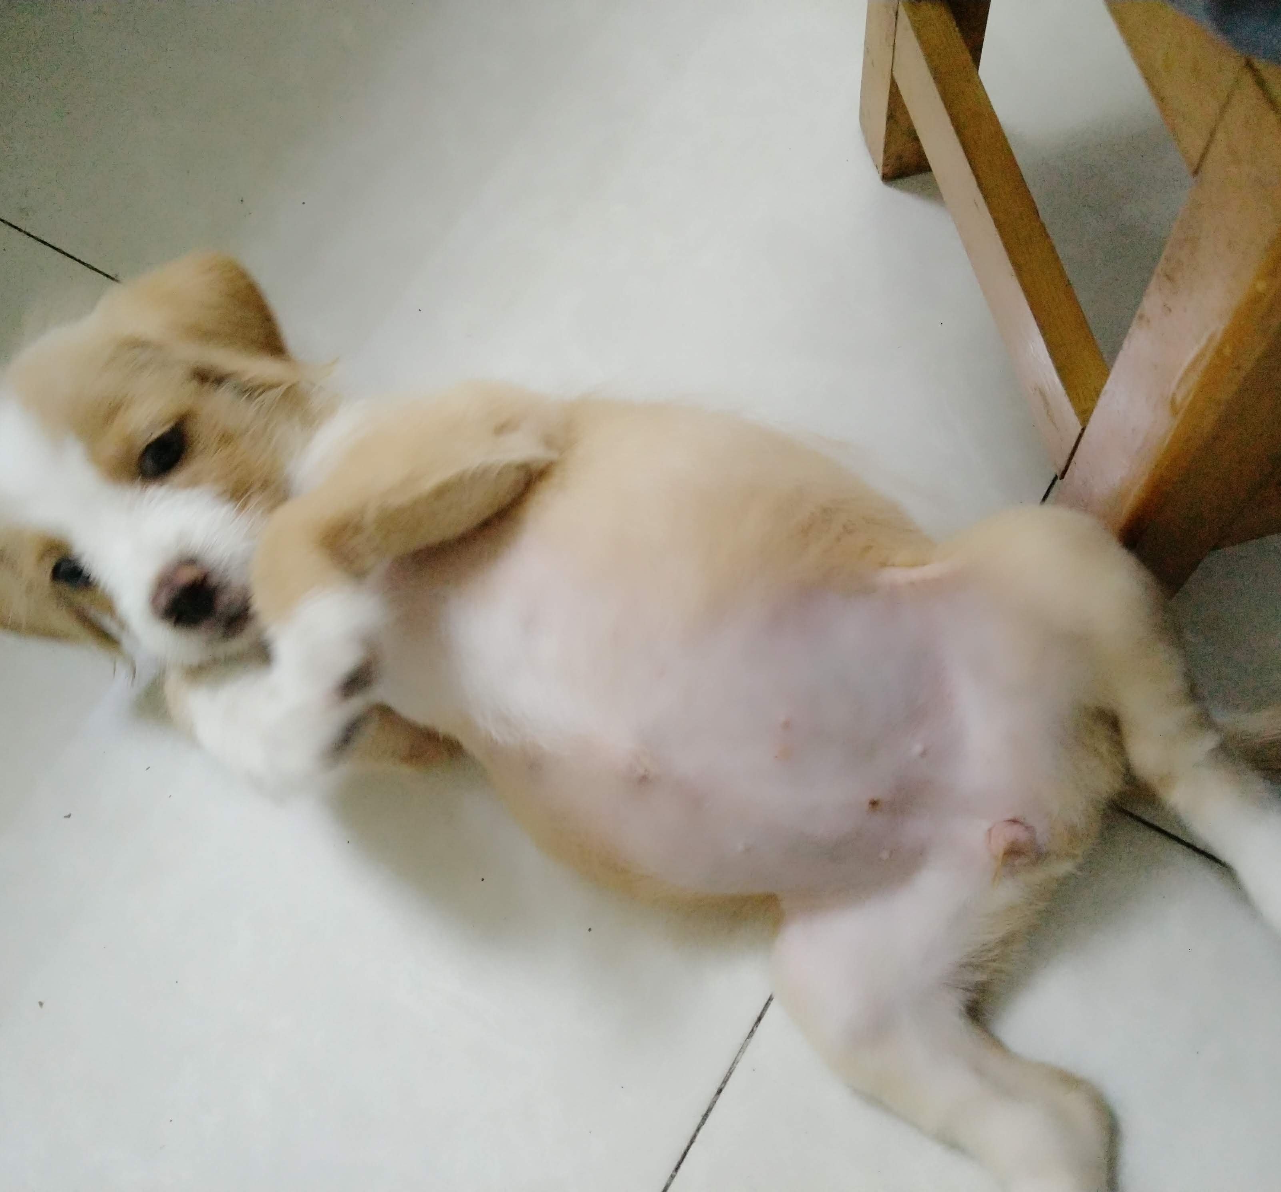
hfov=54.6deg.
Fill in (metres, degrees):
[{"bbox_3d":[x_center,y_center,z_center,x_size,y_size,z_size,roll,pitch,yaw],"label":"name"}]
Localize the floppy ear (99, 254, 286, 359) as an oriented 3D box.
[{"bbox_3d":[-0.181,-0.115,0.500,0.074,0.025,0.042,12,57,-9],"label":"floppy ear"}]

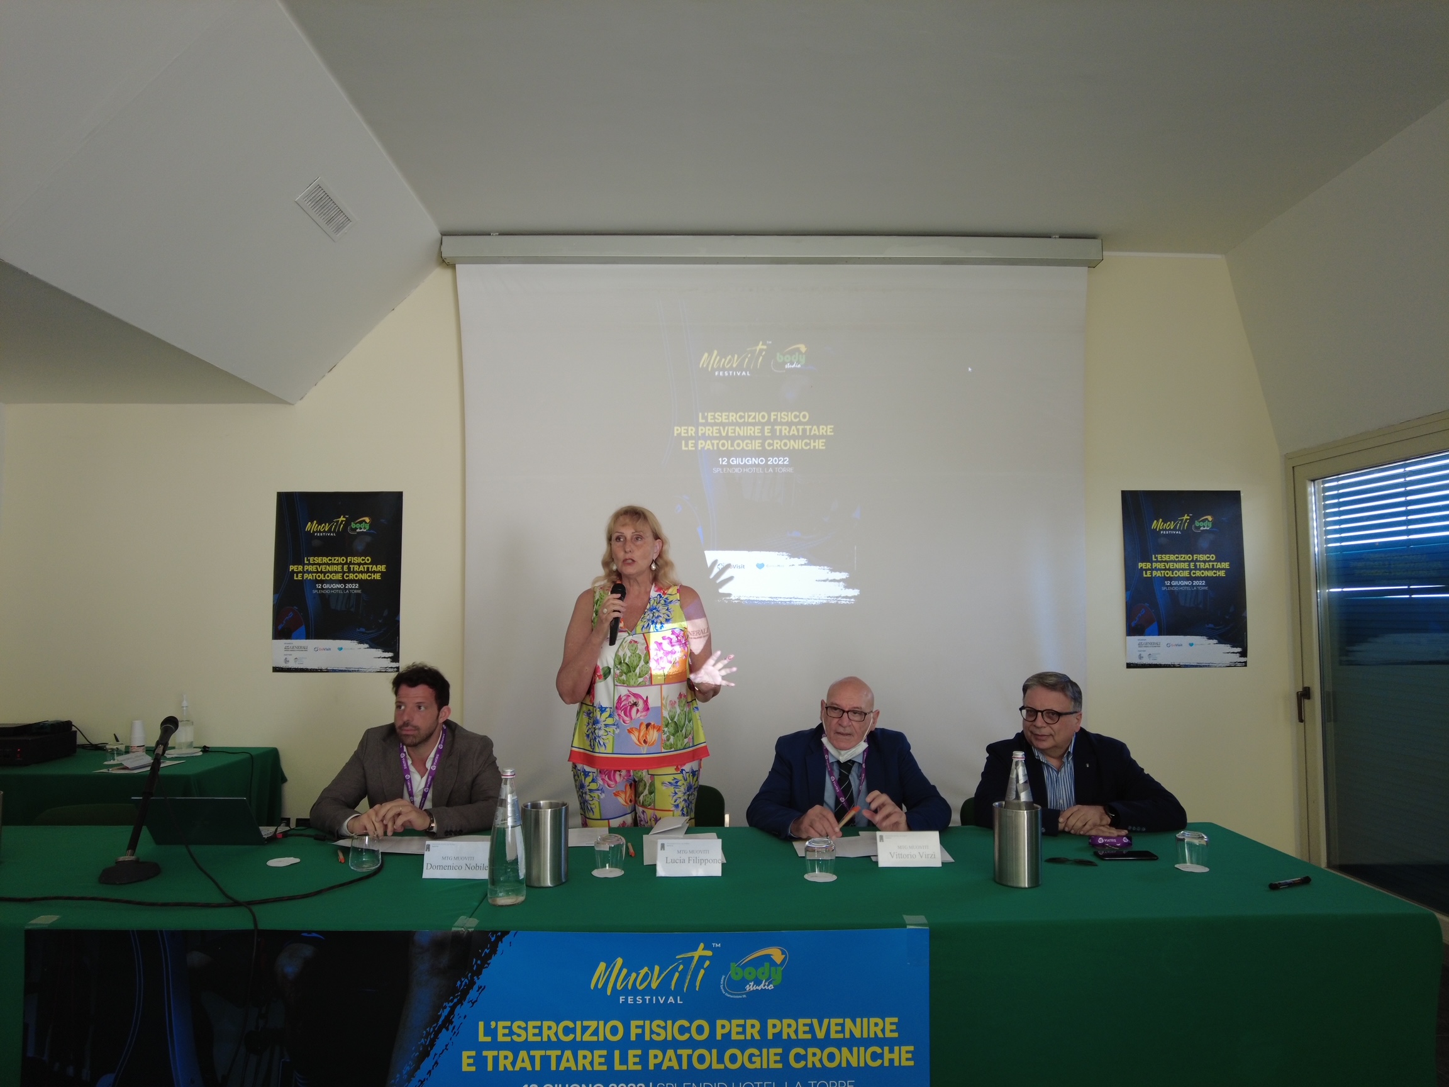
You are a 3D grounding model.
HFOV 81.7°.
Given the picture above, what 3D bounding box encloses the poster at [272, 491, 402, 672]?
[{"bbox_3d":[-1.810,0.179,3.921,0.594,0.841,0.010,0,-3,-1],"label":"poster"}]

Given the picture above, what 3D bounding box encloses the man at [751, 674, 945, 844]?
[{"bbox_3d":[0.382,1.018,2.651,0.616,1.197,0.780,0,-3,-1],"label":"man"}]

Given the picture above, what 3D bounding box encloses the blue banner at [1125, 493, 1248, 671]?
[{"bbox_3d":[2.201,0.169,4.002,0.594,0.841,0.010,0,-3,-1],"label":"blue banner"}]

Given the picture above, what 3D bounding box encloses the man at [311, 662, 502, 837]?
[{"bbox_3d":[-0.972,0.995,2.626,0.566,1.248,0.780,0,-3,5],"label":"man"}]

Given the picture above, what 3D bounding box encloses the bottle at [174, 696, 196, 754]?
[{"bbox_3d":[-2.425,0.806,3.771,0.080,0.241,0.080,0,-4,-7],"label":"bottle"}]

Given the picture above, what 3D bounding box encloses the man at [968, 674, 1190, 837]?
[{"bbox_3d":[1.098,1.012,2.666,0.655,1.208,0.780,-1,-4,7],"label":"man"}]

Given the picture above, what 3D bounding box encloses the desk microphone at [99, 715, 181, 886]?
[{"bbox_3d":[-1.511,0.647,2.154,0.138,0.387,0.163,0,-3,-1],"label":"desk microphone"}]

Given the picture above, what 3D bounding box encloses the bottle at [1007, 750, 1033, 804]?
[{"bbox_3d":[0.731,0.668,2.070,0.087,0.305,0.087,0,-3,-1],"label":"bottle"}]

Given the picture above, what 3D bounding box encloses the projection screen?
[{"bbox_3d":[0.241,0.039,3.890,2.983,2.720,0.030,0,-3,-1],"label":"projection screen"}]

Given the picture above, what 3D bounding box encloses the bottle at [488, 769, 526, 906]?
[{"bbox_3d":[-0.504,0.677,1.950,0.087,0.297,0.087,0,-3,-1],"label":"bottle"}]

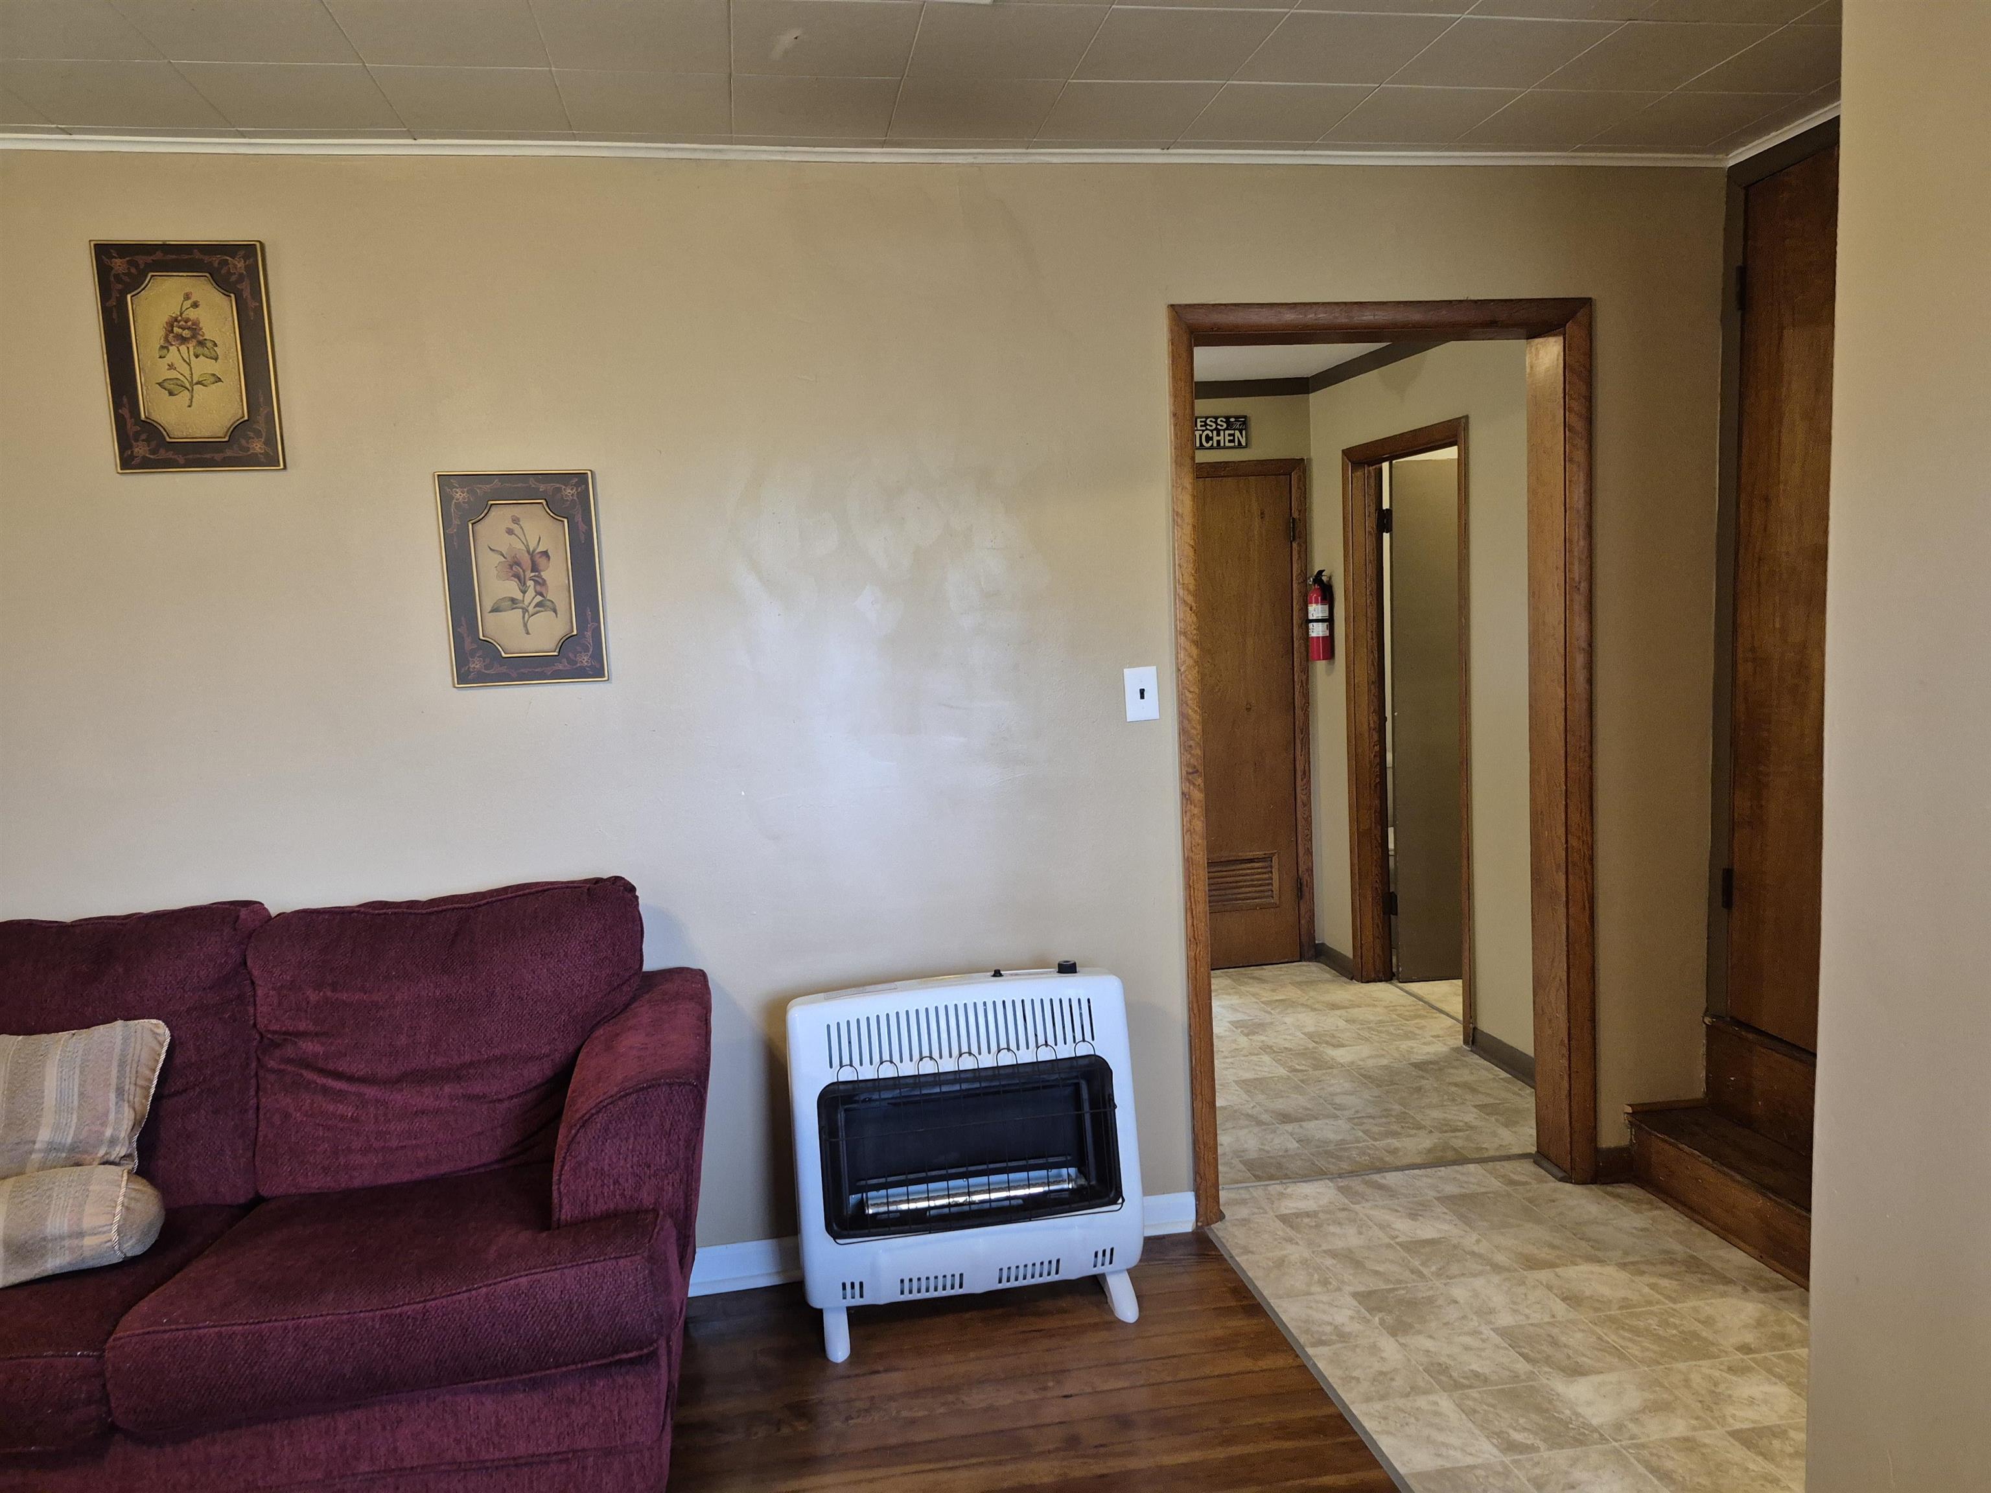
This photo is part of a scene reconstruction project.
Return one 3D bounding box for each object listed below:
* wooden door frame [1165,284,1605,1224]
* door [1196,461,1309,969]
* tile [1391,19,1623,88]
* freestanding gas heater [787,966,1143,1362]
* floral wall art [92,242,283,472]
[{"bbox_3d":[0.905,0.046,3.108,1.017,2.089,0.170,-4,6,-10],"label":"wooden door frame"},{"bbox_3d":[0.865,-0.099,5.108,0.740,1.960,0.050,-4,6,-10],"label":"door"},{"bbox_3d":[0.907,-1.254,2.384,0.305,0.018,0.305,-4,6,-10],"label":"tile"},{"bbox_3d":[-0.060,0.841,2.784,0.700,0.714,0.270,-4,6,-10],"label":"freestanding gas heater"},{"bbox_3d":[-1.527,-0.737,2.509,0.294,0.424,0.022,-4,6,-10],"label":"floral wall art"}]

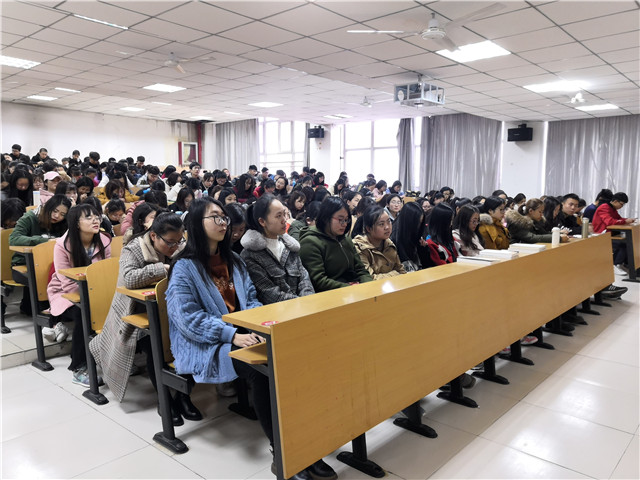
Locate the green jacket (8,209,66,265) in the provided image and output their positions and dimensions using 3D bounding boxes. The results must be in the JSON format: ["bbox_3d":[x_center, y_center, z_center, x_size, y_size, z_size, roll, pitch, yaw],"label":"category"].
[{"bbox_3d":[-2.176,0.018,3.878,0.460,0.530,0.480,5,8,42],"label":"green jacket"}]

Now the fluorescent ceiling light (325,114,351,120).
[{"bbox_3d":[0.471,-3.138,12.716,0.600,0.050,0.600,5,8,42],"label":"fluorescent ceiling light"}]

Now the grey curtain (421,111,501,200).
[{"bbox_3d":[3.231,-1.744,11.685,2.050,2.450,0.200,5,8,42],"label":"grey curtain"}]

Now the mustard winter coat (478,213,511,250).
[{"bbox_3d":[1.745,0.000,5.027,0.420,0.600,0.470,5,8,42],"label":"mustard winter coat"}]

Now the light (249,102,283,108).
[{"bbox_3d":[-1.124,-2.874,10.581,0.600,0.050,0.600,6,8,42],"label":"light"}]

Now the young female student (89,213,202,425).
[{"bbox_3d":[-1.018,0.428,2.989,0.760,1.180,0.550,5,8,42],"label":"young female student"}]

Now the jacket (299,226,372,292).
[{"bbox_3d":[0.103,0.225,3.232,0.500,0.620,0.490,6,8,42],"label":"jacket"}]

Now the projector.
[{"bbox_3d":[1.233,-1.775,6.142,0.375,0.195,0.535,5,8,42],"label":"projector"}]

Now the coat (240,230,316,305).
[{"bbox_3d":[-0.220,0.220,2.865,0.420,0.600,0.470,5,8,42],"label":"coat"}]

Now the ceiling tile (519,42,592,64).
[{"bbox_3d":[2.409,-1.915,5.106,0.600,0.025,0.600,6,8,42],"label":"ceiling tile"}]

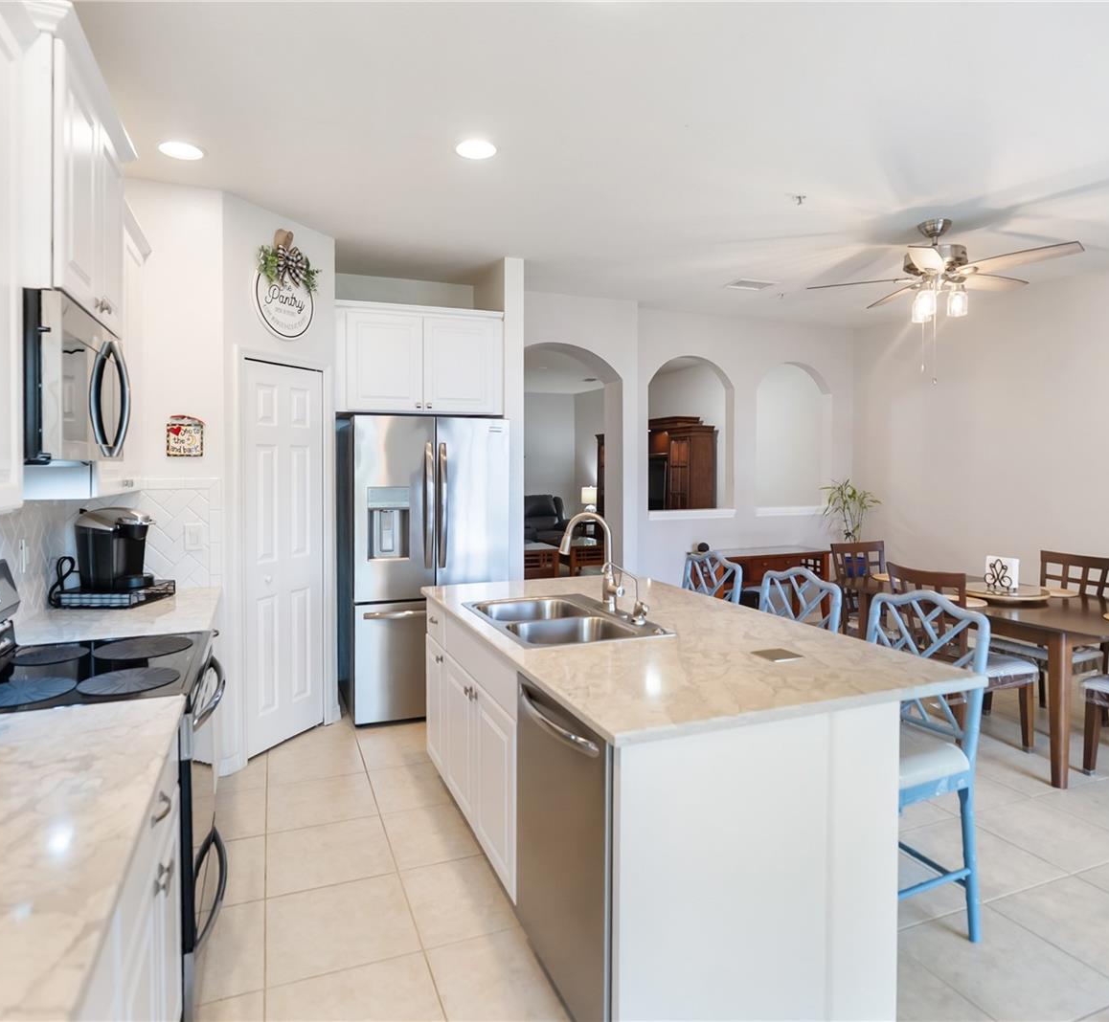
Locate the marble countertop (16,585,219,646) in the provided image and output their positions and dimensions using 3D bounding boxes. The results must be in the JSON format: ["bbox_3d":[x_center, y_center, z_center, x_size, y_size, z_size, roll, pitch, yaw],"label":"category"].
[{"bbox_3d":[-1.689,0.414,2.720,0.650,0.040,1.050,-1,3,-22],"label":"marble countertop"}]

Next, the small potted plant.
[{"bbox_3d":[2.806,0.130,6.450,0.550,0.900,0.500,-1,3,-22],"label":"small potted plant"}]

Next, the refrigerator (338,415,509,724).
[{"bbox_3d":[-0.864,0.336,4.450,0.915,1.790,0.770,-1,3,-22],"label":"refrigerator"}]

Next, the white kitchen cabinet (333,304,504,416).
[{"bbox_3d":[-0.917,-0.941,4.457,1.020,0.660,0.620,-1,3,-22],"label":"white kitchen cabinet"}]

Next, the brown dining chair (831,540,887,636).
[{"bbox_3d":[2.321,0.750,4.745,0.530,0.970,0.570,-1,3,-22],"label":"brown dining chair"}]

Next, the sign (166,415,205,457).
[{"bbox_3d":[-1.740,-0.348,3.216,0.160,0.190,0.015,-1,3,-22],"label":"sign"}]

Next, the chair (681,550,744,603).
[{"bbox_3d":[0.586,0.758,3.416,0.530,1.080,0.480,-1,3,-22],"label":"chair"}]

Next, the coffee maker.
[{"bbox_3d":[-1.840,0.158,2.855,0.275,0.325,0.215,1,3,4],"label":"coffee maker"}]

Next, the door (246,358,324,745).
[{"bbox_3d":[-1.482,0.245,3.754,0.035,2.040,0.563,1,3,23],"label":"door"}]

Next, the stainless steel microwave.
[{"bbox_3d":[-1.438,-0.333,1.809,0.430,0.400,0.755,-1,3,-22],"label":"stainless steel microwave"}]

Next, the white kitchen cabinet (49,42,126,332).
[{"bbox_3d":[-1.459,-0.812,1.794,0.420,0.605,0.770,-1,3,-22],"label":"white kitchen cabinet"}]

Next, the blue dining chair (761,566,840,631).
[{"bbox_3d":[0.823,0.789,2.844,0.530,1.080,0.480,-1,3,-22],"label":"blue dining chair"}]

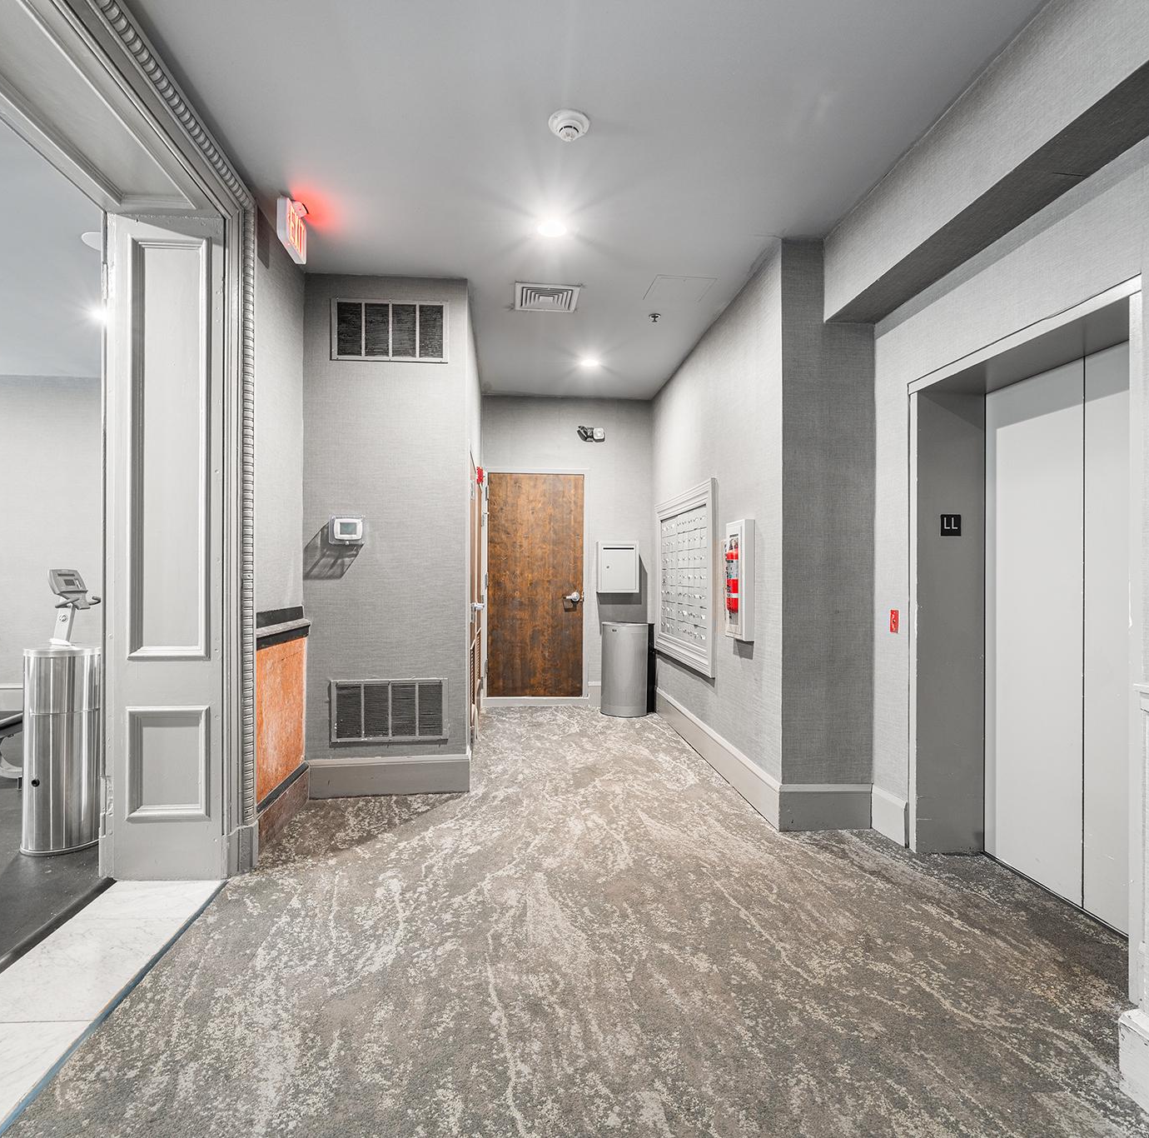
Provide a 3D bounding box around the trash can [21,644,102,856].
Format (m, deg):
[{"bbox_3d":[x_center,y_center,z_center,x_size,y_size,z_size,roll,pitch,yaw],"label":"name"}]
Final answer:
[{"bbox_3d":[-2.432,0.852,3.185,0.350,0.915,0.350,0,0,-6],"label":"trash can"}]

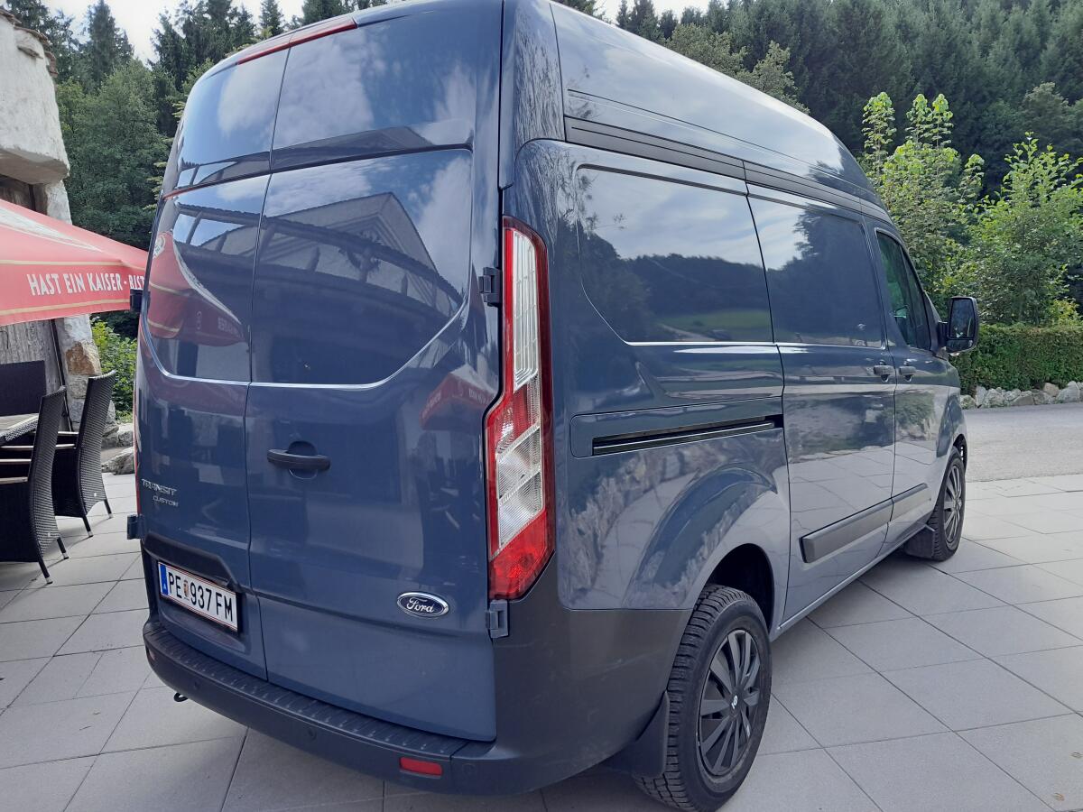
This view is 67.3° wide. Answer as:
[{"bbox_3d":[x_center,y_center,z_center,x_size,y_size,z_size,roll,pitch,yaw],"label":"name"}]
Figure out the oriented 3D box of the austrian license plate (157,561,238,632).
[{"bbox_3d":[-1.084,0.594,2.557,0.520,0.120,0.010,4,9,42],"label":"austrian license plate"}]

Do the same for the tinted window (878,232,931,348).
[{"bbox_3d":[1.846,-0.555,4.087,0.050,0.540,0.740,-8,2,36],"label":"tinted window"}]

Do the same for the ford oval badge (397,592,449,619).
[{"bbox_3d":[-0.271,0.456,1.860,0.146,0.057,0.012,2,8,31],"label":"ford oval badge"}]

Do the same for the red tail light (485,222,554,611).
[{"bbox_3d":[-0.047,0.009,1.740,0.135,0.800,0.115,4,5,38],"label":"red tail light"}]

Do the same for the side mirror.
[{"bbox_3d":[2.206,-0.428,4.295,0.200,0.305,0.130,4,9,38],"label":"side mirror"}]

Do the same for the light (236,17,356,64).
[{"bbox_3d":[-0.684,-0.994,2.242,0.530,0.045,0.050,4,9,38],"label":"light"}]

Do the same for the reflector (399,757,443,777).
[{"bbox_3d":[-0.284,0.842,1.894,0.125,0.040,0.020,2,8,28],"label":"reflector"}]

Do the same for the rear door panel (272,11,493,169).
[{"bbox_3d":[-0.414,-0.762,2.005,0.730,0.340,0.060,3,-6,34],"label":"rear door panel"}]

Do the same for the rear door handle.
[{"bbox_3d":[-0.602,0.135,2.008,0.220,0.042,0.045,3,9,36],"label":"rear door handle"}]

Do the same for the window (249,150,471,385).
[{"bbox_3d":[-0.464,-0.326,1.992,0.720,0.570,0.055,3,-2,34],"label":"window"}]

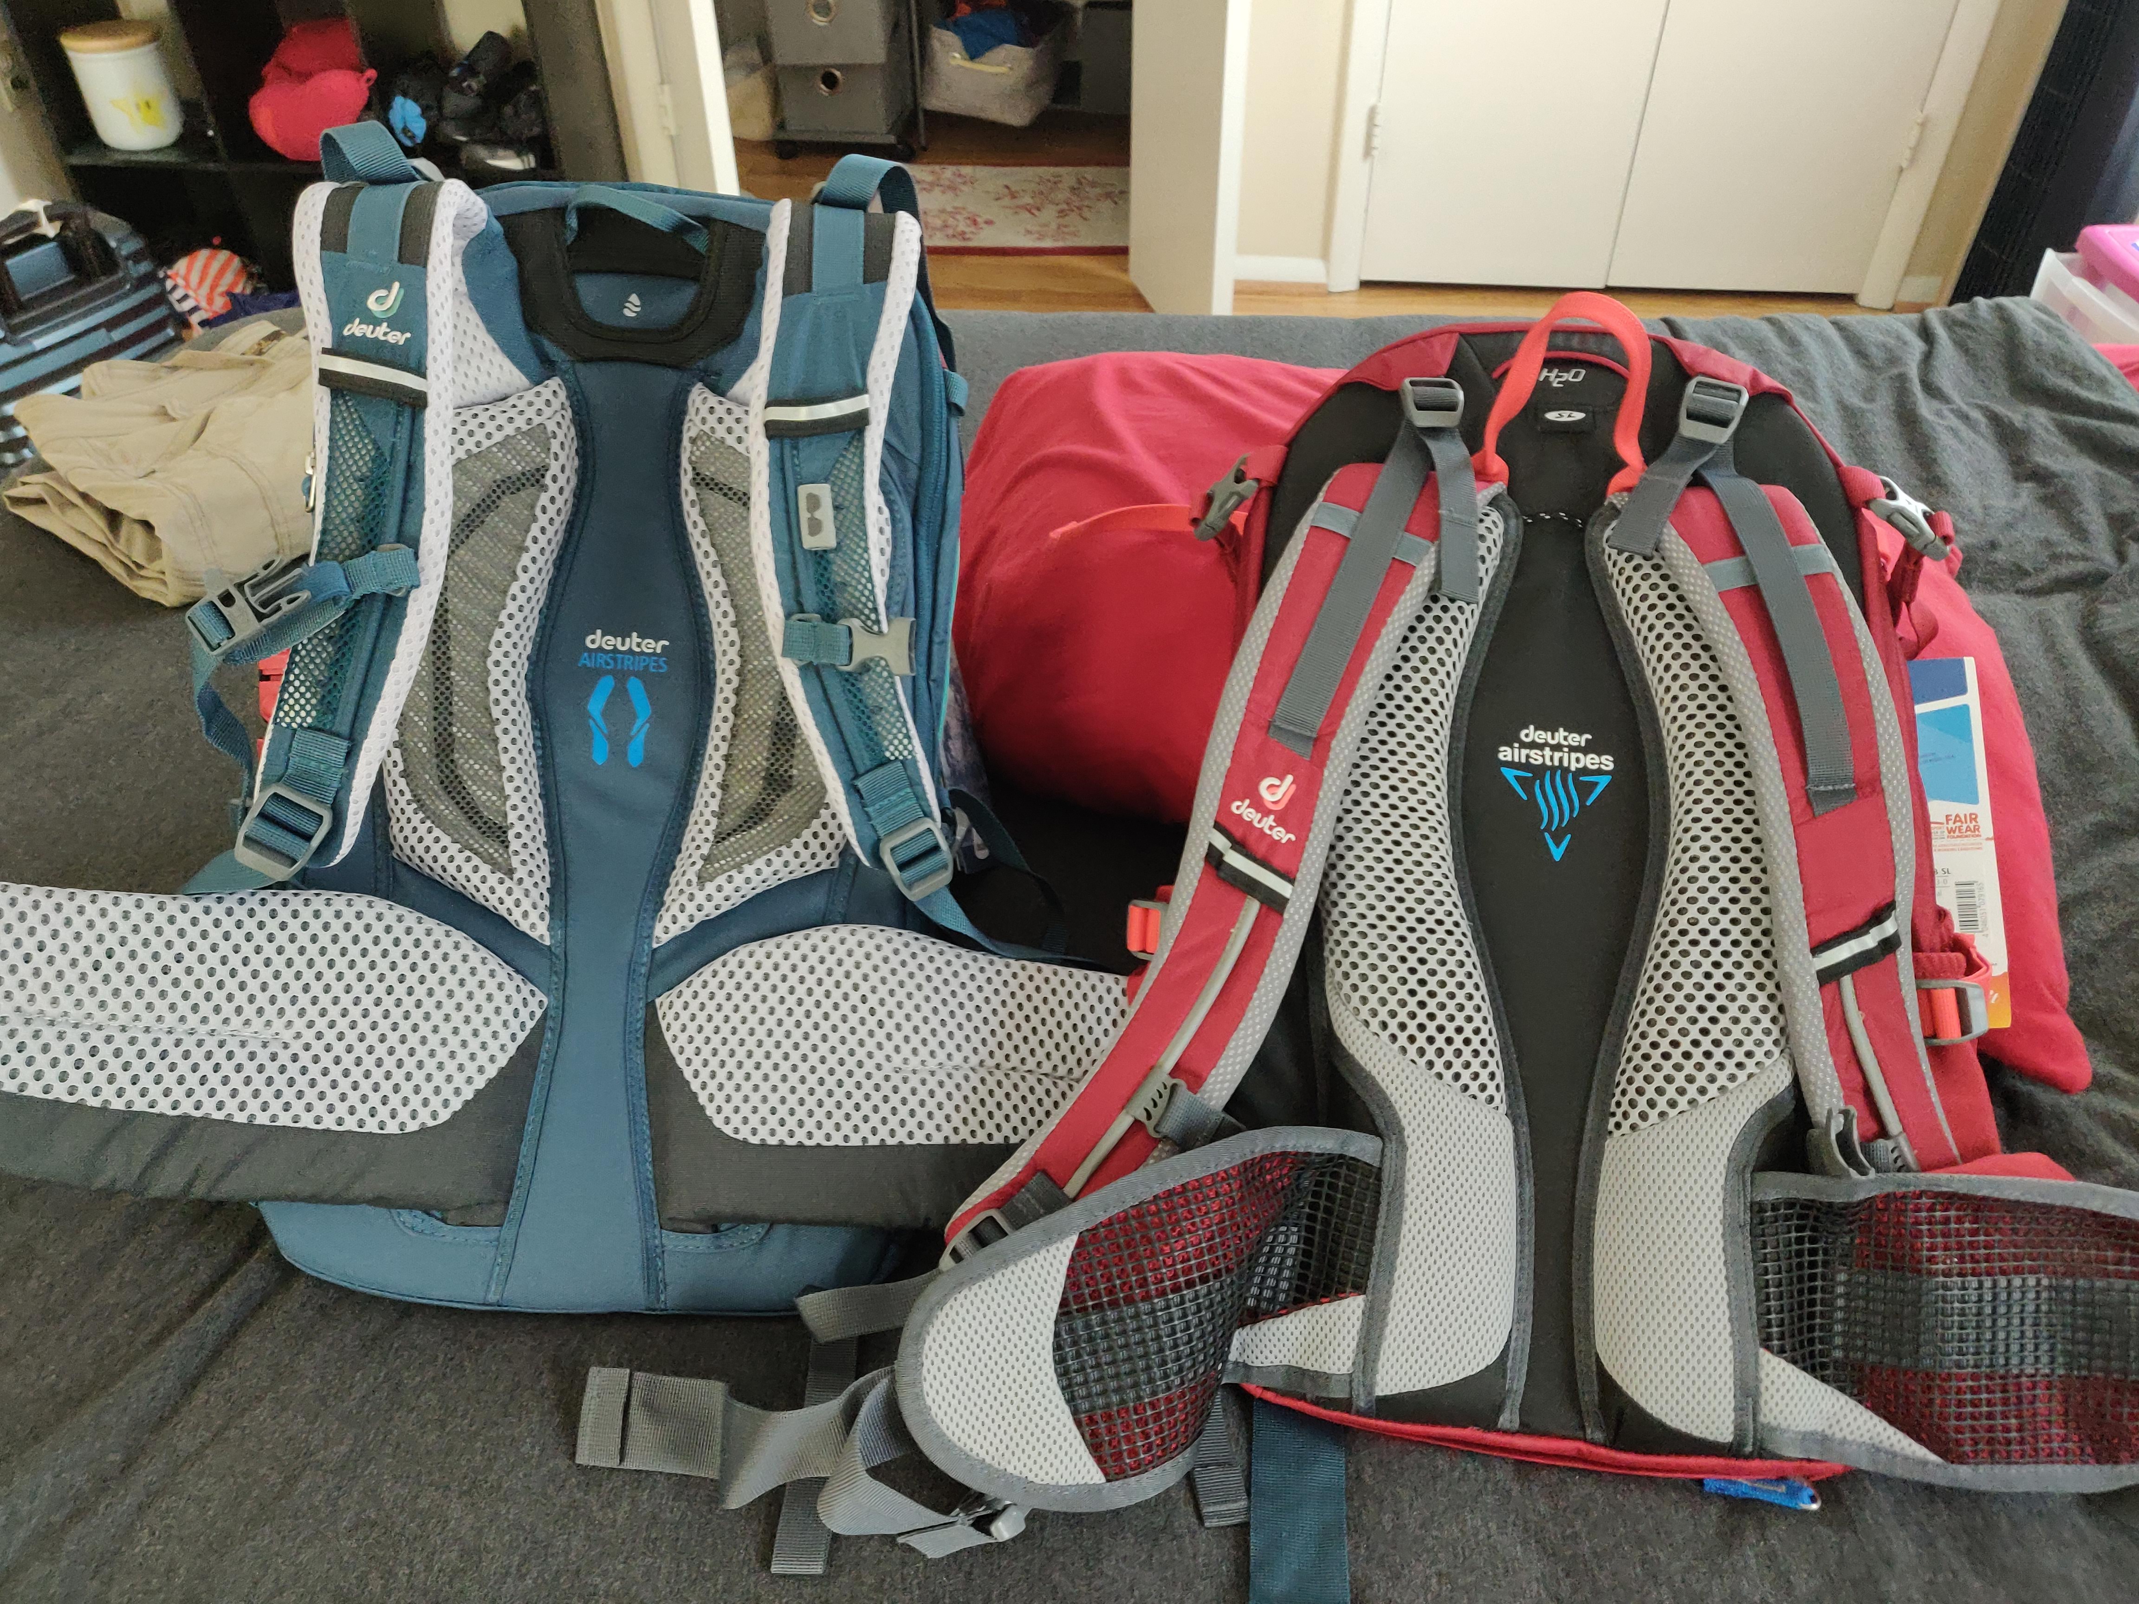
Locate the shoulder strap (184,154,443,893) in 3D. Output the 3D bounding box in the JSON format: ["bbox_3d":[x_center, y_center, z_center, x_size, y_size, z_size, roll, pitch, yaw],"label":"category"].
[{"bbox_3d":[-0.304,-0.124,0.652,0.100,0.075,0.320,2,78,0],"label":"shoulder strap"}]

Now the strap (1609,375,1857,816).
[{"bbox_3d":[0.286,-0.098,0.680,0.085,0.046,0.215,-8,75,5],"label":"strap"}]

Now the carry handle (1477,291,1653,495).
[{"bbox_3d":[0.227,-0.189,0.708,0.080,0.036,0.098,2,75,7],"label":"carry handle"}]

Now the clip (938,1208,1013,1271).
[{"bbox_3d":[-0.033,0.184,0.634,0.029,0.011,0.032,36,81,18],"label":"clip"}]

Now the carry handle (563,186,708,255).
[{"bbox_3d":[-0.197,-0.266,0.702,0.070,0.033,0.030,2,83,0],"label":"carry handle"}]

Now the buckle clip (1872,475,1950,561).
[{"bbox_3d":[0.386,-0.131,0.712,0.050,0.015,0.024,46,40,3],"label":"buckle clip"}]

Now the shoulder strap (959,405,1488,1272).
[{"bbox_3d":[0.080,-0.006,0.650,0.100,0.085,0.430,25,78,12],"label":"shoulder strap"}]

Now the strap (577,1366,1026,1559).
[{"bbox_3d":[-0.105,0.242,0.592,0.180,0.045,0.062,4,39,4],"label":"strap"}]

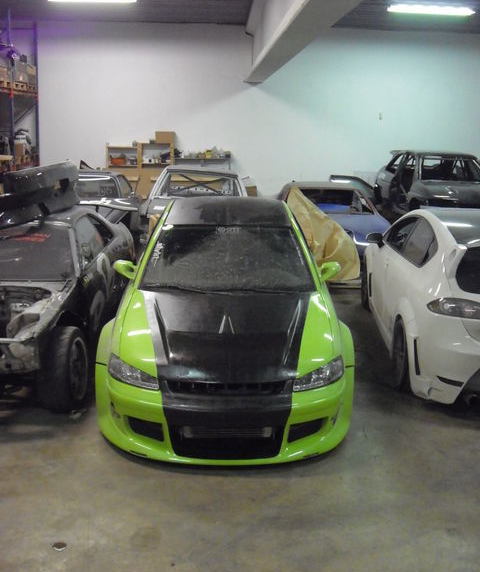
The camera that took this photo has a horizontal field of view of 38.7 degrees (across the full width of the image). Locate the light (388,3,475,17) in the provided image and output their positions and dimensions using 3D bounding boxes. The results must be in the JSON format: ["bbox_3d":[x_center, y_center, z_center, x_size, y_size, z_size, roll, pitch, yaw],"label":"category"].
[{"bbox_3d":[3.346,-4.827,11.954,1.550,0.110,0.160,1,14,-2],"label":"light"}]

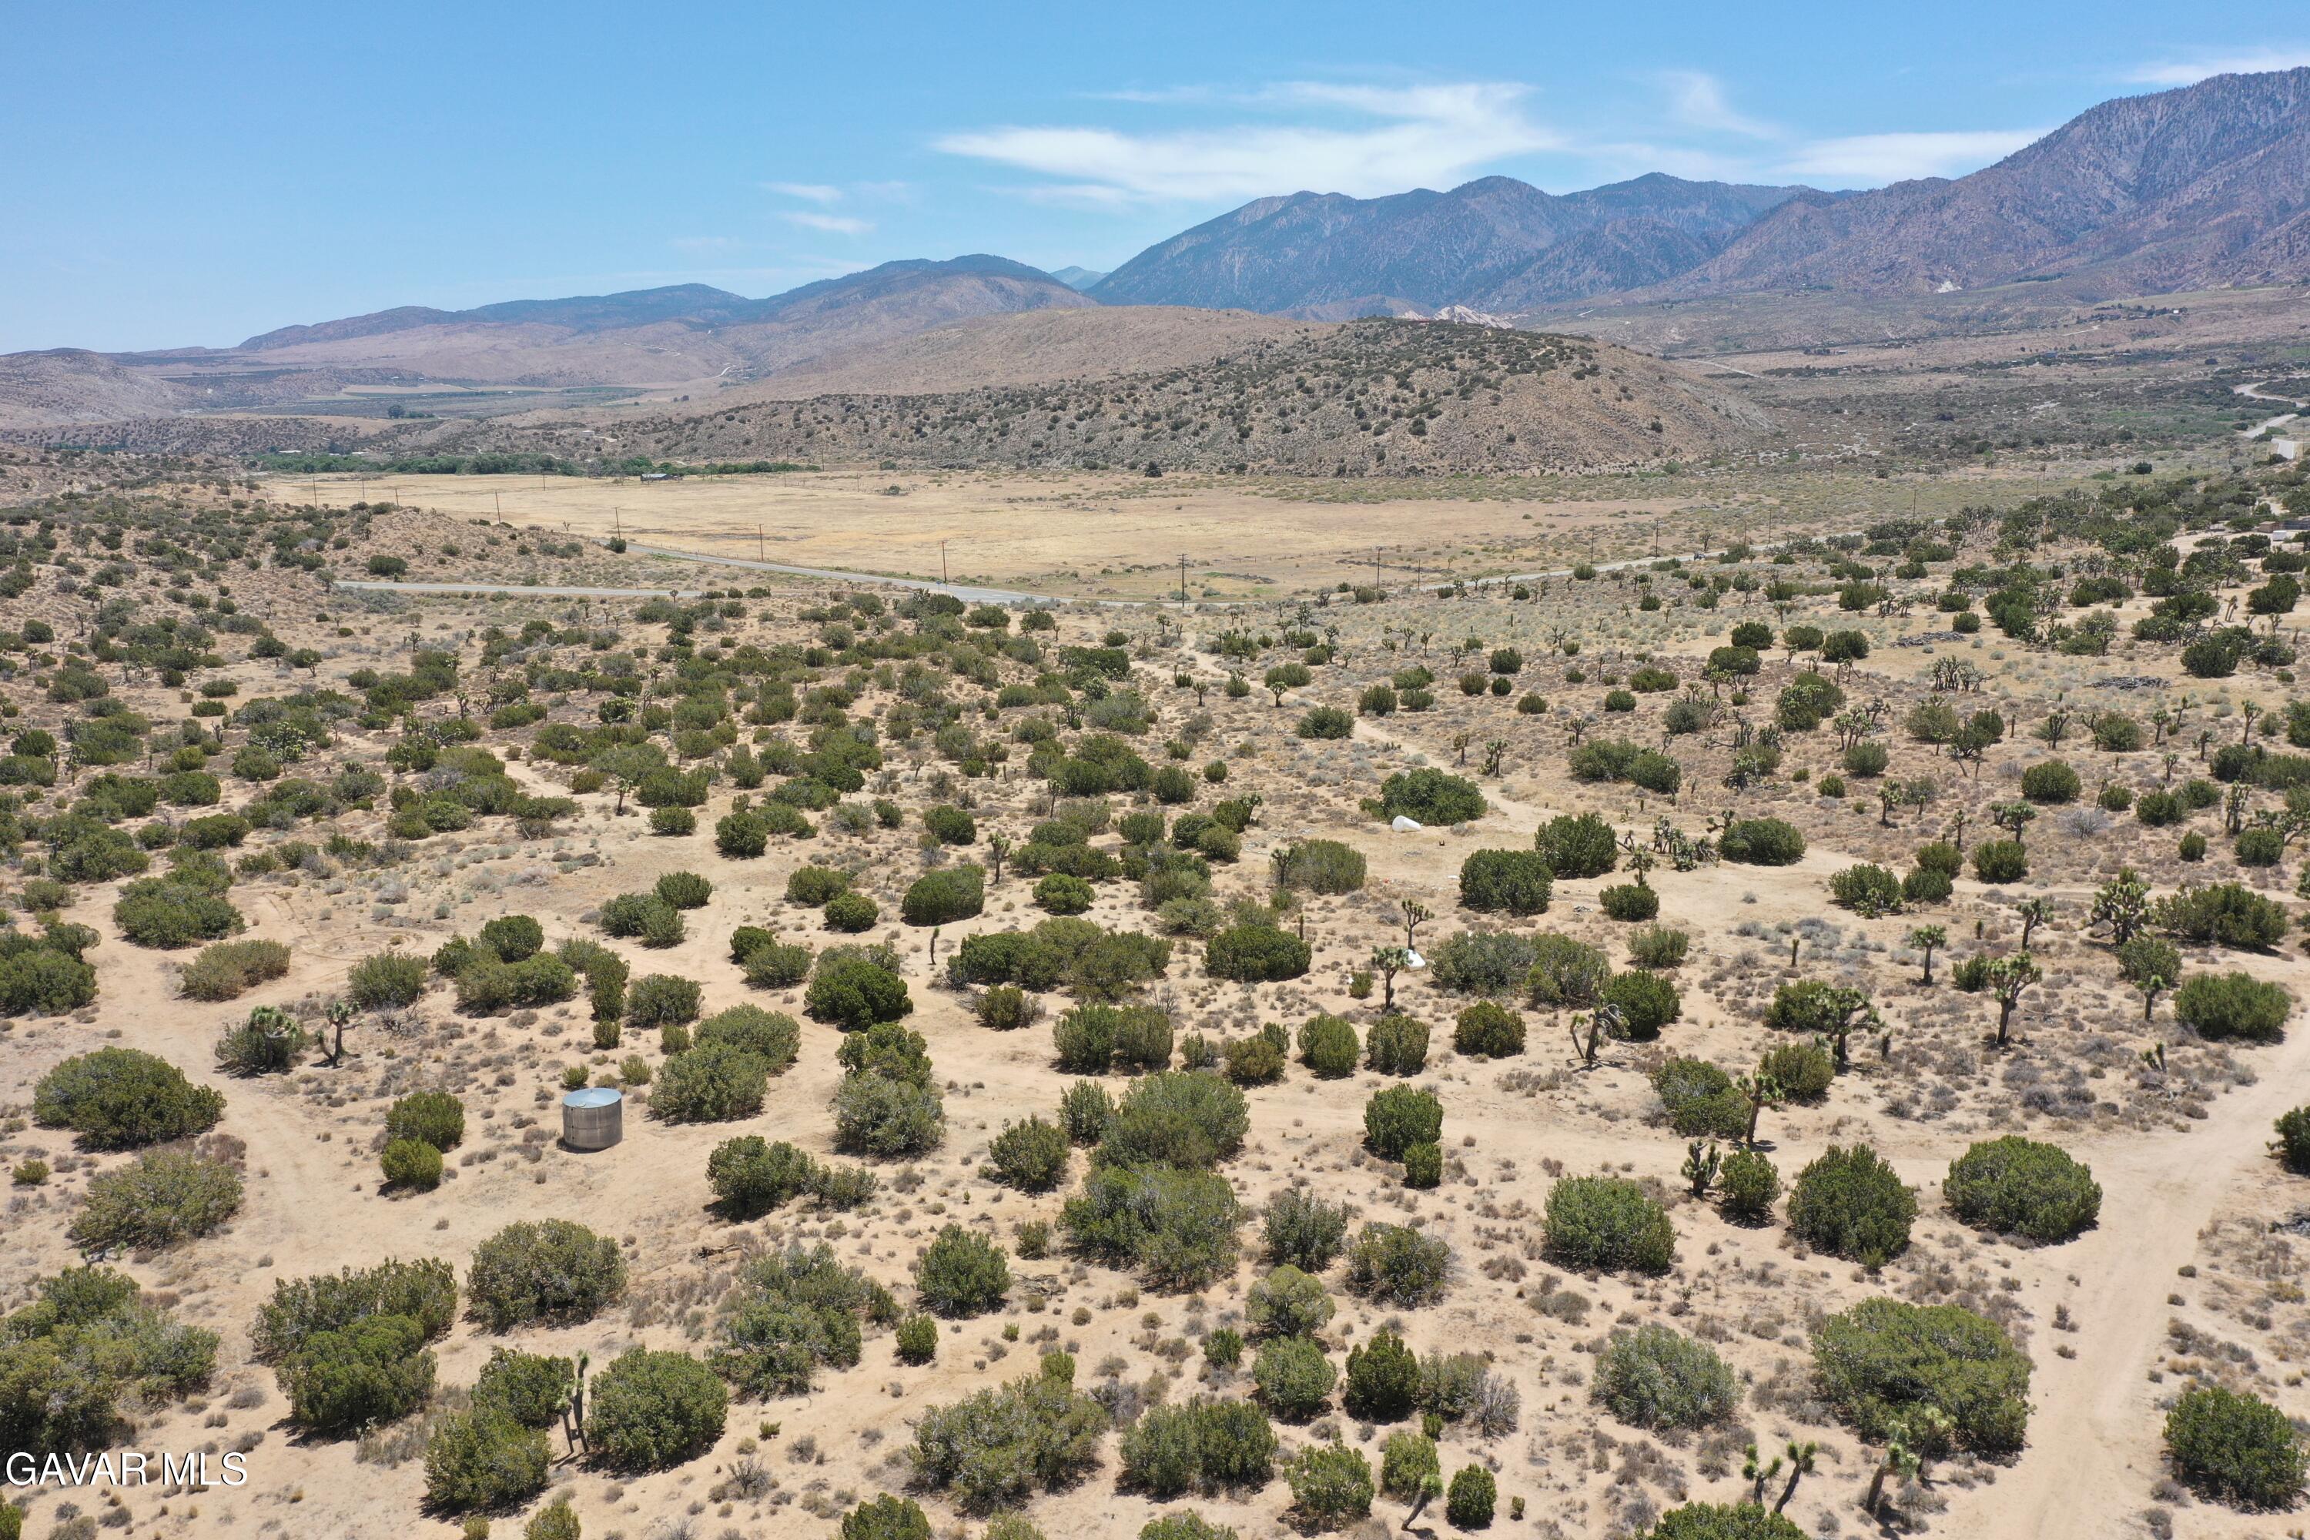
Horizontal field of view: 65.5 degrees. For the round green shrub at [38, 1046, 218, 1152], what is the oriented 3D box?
[{"bbox_3d":[-54.150,17.070,94.350,8.770,4.890,6.580,-7,13,-31],"label":"round green shrub"}]

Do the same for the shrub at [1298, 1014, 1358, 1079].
[{"bbox_3d":[10.090,15.860,104.310,3.660,3.520,3.480,1,11,6],"label":"shrub"}]

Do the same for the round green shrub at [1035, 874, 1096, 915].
[{"bbox_3d":[-6.644,9.258,133.662,4.559,2.678,4.559,0,11,0],"label":"round green shrub"}]

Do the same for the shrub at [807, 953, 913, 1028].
[{"bbox_3d":[-18.610,13.890,112.910,6.740,4.150,5.730,-2,11,-10],"label":"shrub"}]

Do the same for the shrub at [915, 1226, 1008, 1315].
[{"bbox_3d":[-7.826,20.298,72.865,3.854,3.317,3.854,0,11,0],"label":"shrub"}]

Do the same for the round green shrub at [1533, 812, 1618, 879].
[{"bbox_3d":[35.310,6.220,150.000,6.770,5.230,5.760,3,11,13],"label":"round green shrub"}]

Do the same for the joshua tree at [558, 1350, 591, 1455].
[{"bbox_3d":[-20.180,21.960,62.522,1.100,3.850,0.900,0,11,0],"label":"joshua tree"}]

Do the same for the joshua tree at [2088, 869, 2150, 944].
[{"bbox_3d":[70.270,10.130,130.390,4.110,4.940,3.910,6,12,29],"label":"joshua tree"}]

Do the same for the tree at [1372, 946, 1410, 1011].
[{"bbox_3d":[15.280,13.400,115.690,2.490,4.060,2.360,1,11,8],"label":"tree"}]

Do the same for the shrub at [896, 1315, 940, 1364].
[{"bbox_3d":[-9.100,21.807,68.903,1.645,1.806,1.645,0,11,0],"label":"shrub"}]

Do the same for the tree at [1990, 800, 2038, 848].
[{"bbox_3d":[75.810,5.020,158.090,3.880,4.540,3.300,5,12,26],"label":"tree"}]

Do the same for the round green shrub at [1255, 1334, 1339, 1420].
[{"bbox_3d":[5.075,22.041,65.227,3.004,2.698,3.004,0,11,0],"label":"round green shrub"}]

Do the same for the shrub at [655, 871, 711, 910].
[{"bbox_3d":[-35.335,8.950,135.065,4.198,2.768,4.198,0,11,0],"label":"shrub"}]

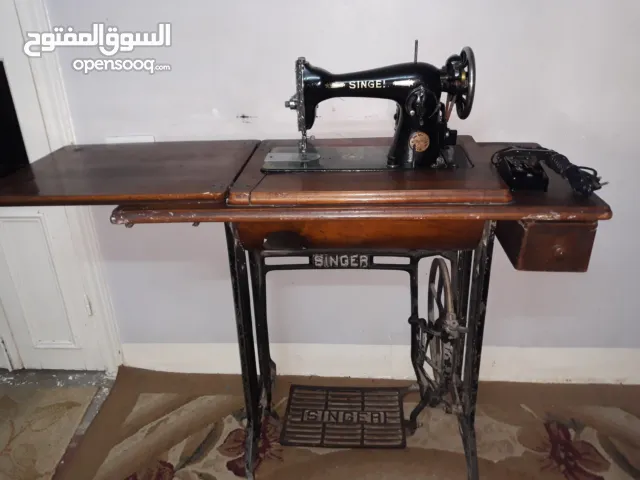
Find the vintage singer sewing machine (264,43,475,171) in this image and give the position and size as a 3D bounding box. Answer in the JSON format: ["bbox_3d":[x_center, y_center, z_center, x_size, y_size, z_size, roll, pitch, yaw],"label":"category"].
[{"bbox_3d":[0.101,-0.296,1.074,0.451,0.243,0.174,0,27,4],"label":"vintage singer sewing machine"}]

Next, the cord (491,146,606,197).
[{"bbox_3d":[0.450,-0.145,1.016,0.173,0.045,0.188,0,27,4],"label":"cord"}]

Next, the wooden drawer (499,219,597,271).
[{"bbox_3d":[0.455,-0.061,1.077,0.134,0.113,0.322,0,27,4],"label":"wooden drawer"}]

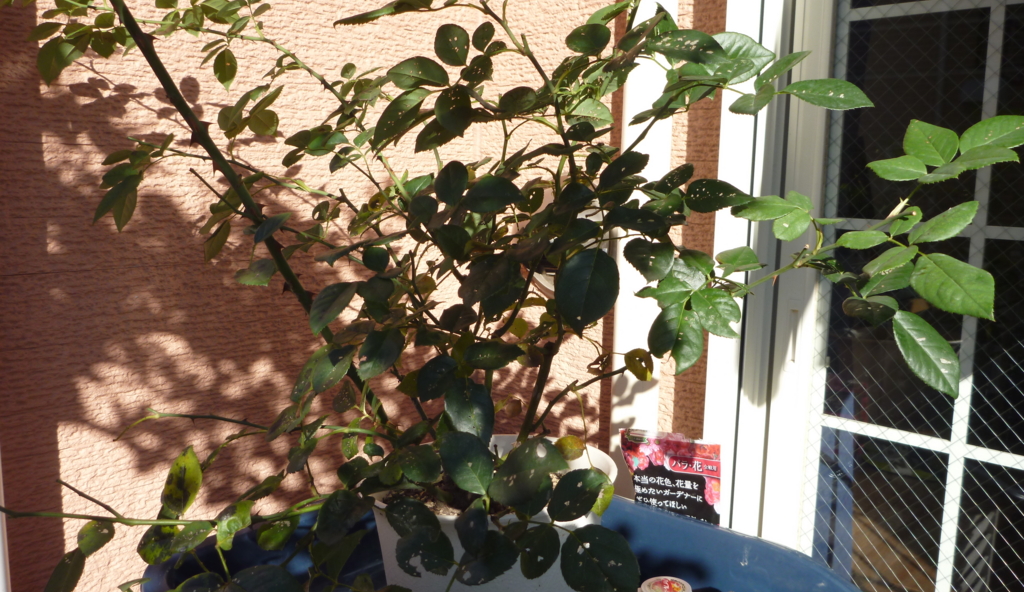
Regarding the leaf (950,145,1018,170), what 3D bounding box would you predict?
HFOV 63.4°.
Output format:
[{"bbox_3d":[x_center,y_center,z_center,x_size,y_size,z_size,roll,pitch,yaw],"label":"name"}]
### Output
[{"bbox_3d":[0.399,-0.116,0.700,0.060,0.010,0.033,-3,32,30],"label":"leaf"}]

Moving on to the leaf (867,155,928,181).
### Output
[{"bbox_3d":[0.335,-0.112,0.722,0.051,0.010,0.037,11,48,10],"label":"leaf"}]

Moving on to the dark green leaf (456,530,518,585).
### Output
[{"bbox_3d":[-0.022,0.234,0.740,0.057,0.011,0.045,-14,38,-6],"label":"dark green leaf"}]

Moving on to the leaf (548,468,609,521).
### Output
[{"bbox_3d":[0.060,0.185,0.770,0.065,0.040,0.011,-39,-18,-15],"label":"leaf"}]

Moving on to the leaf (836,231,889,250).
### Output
[{"bbox_3d":[0.313,-0.050,0.740,0.048,0.008,0.029,-5,40,23],"label":"leaf"}]

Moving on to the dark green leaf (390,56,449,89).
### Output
[{"bbox_3d":[-0.094,-0.224,0.839,0.064,0.044,0.013,15,-24,7],"label":"dark green leaf"}]

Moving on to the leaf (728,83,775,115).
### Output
[{"bbox_3d":[0.214,-0.176,0.740,0.041,0.013,0.044,0,30,8],"label":"leaf"}]

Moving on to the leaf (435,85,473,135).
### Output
[{"bbox_3d":[-0.055,-0.174,0.780,0.036,0.053,0.010,-8,-15,4],"label":"leaf"}]

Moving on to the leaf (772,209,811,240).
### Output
[{"bbox_3d":[0.269,-0.069,0.801,0.029,0.041,0.009,33,-20,25],"label":"leaf"}]

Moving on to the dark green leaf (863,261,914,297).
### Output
[{"bbox_3d":[0.336,-0.015,0.741,0.065,0.010,0.032,-32,53,-19],"label":"dark green leaf"}]

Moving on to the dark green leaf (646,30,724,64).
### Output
[{"bbox_3d":[0.161,-0.229,0.758,0.071,0.012,0.049,12,53,5],"label":"dark green leaf"}]

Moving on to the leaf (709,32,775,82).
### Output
[{"bbox_3d":[0.218,-0.230,0.800,0.074,0.053,0.012,-11,-11,-2],"label":"leaf"}]

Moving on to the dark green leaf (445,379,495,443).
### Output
[{"bbox_3d":[-0.037,0.113,0.779,0.041,0.076,0.013,-19,-23,-2],"label":"dark green leaf"}]

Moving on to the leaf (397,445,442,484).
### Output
[{"bbox_3d":[-0.086,0.157,0.770,0.040,0.010,0.048,-35,59,-28],"label":"leaf"}]

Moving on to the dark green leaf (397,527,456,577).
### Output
[{"bbox_3d":[-0.072,0.216,0.700,0.051,0.042,0.011,-6,-22,-12],"label":"dark green leaf"}]

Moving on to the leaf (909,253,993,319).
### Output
[{"bbox_3d":[0.360,-0.007,0.677,0.059,0.076,0.012,-38,-20,-16],"label":"leaf"}]

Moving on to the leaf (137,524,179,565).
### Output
[{"bbox_3d":[-0.339,0.238,0.792,0.039,0.012,0.038,31,64,27],"label":"leaf"}]

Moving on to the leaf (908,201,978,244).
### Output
[{"bbox_3d":[0.375,-0.064,0.720,0.068,0.010,0.036,-35,26,26],"label":"leaf"}]

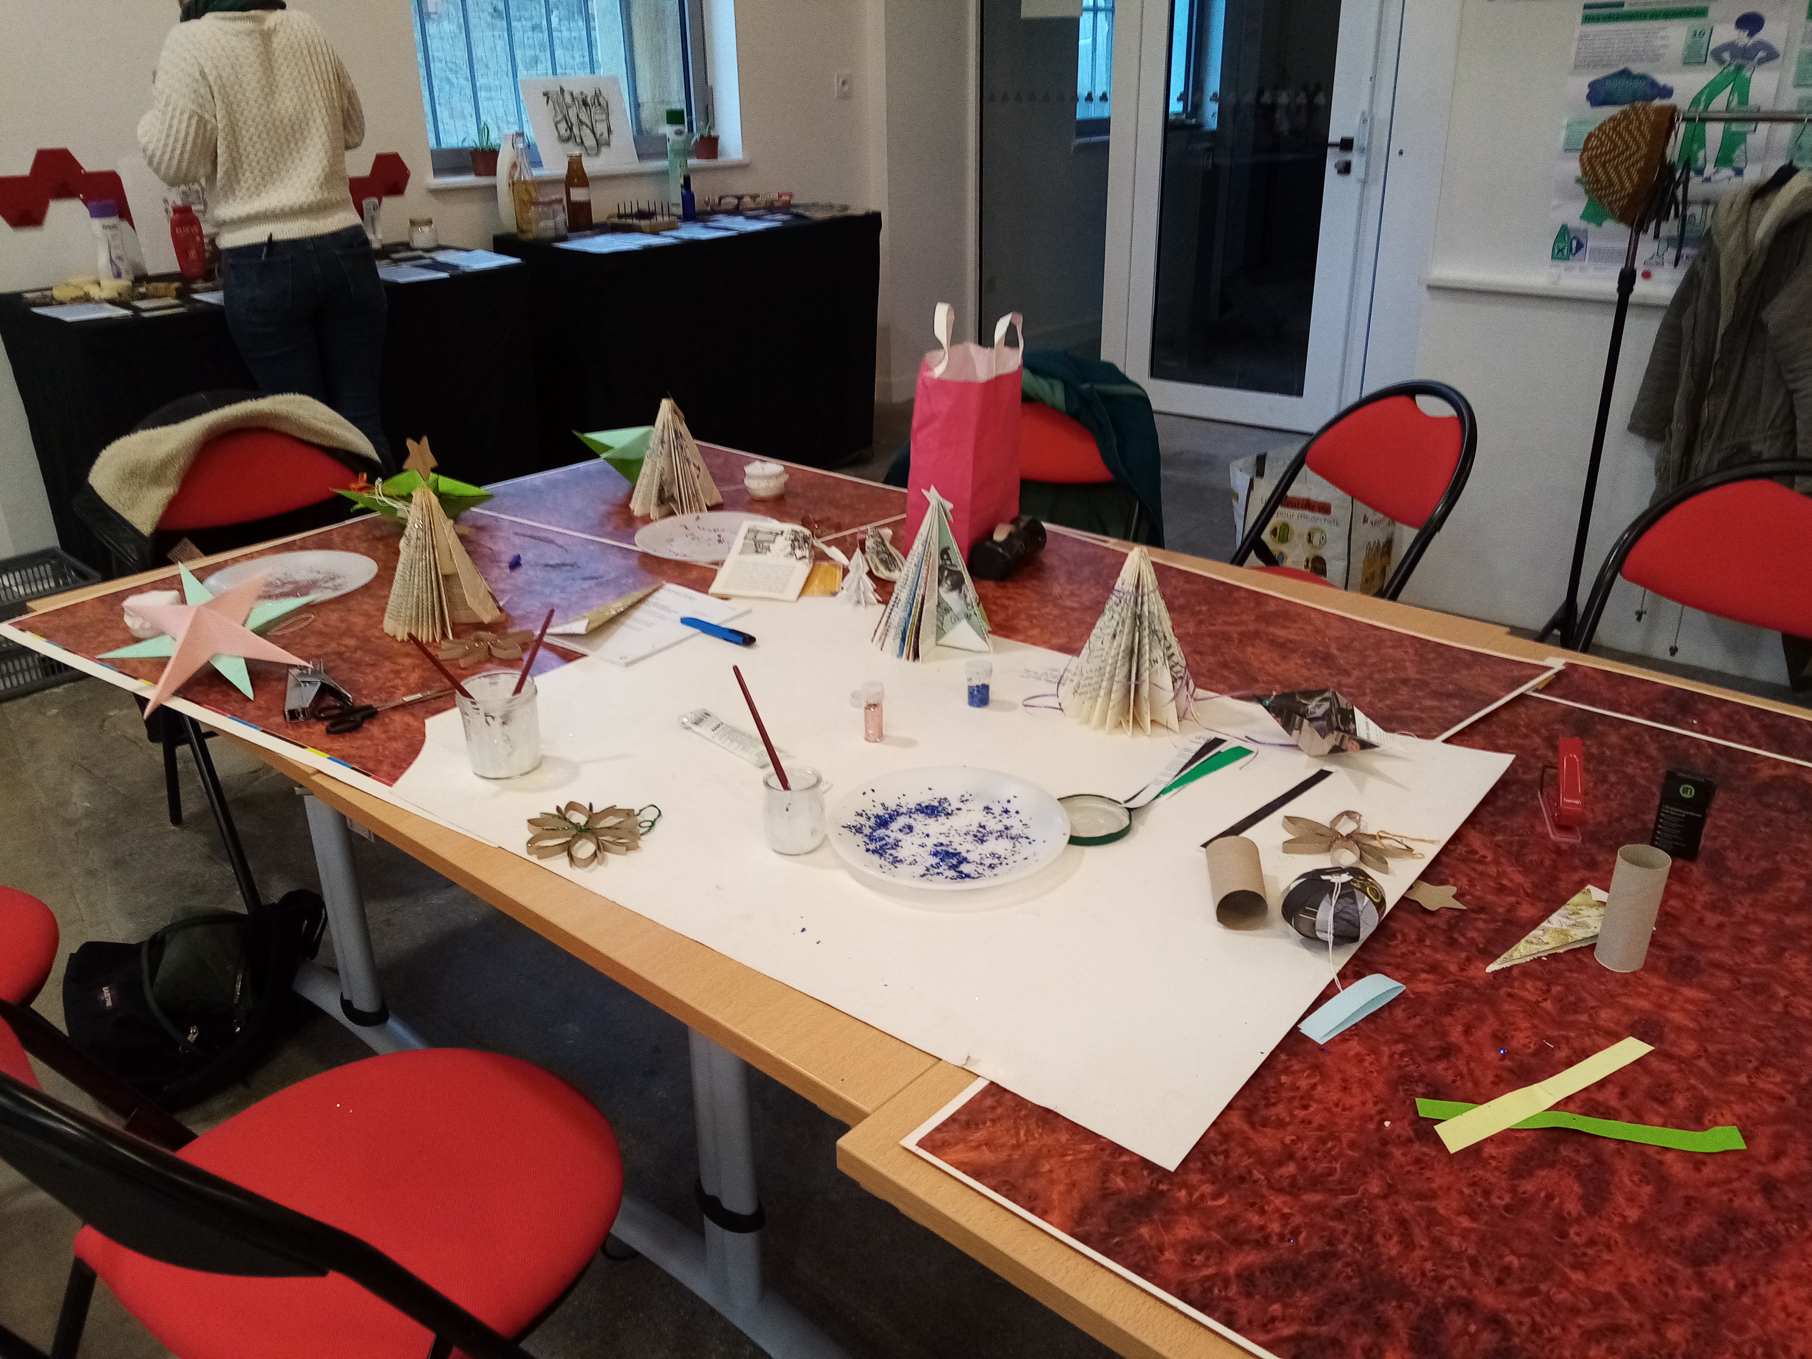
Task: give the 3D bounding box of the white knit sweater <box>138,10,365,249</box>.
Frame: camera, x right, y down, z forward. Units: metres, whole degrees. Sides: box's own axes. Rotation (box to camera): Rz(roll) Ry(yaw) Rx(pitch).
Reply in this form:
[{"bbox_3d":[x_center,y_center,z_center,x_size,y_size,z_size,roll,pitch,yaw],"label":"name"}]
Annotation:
[{"bbox_3d":[-1.708,-1.431,3.550,0.480,0.560,0.290,-21,30,-39],"label":"white knit sweater"}]

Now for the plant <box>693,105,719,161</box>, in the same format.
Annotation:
[{"bbox_3d":[-0.734,-1.988,4.947,0.100,0.185,0.100,17,29,35],"label":"plant"}]

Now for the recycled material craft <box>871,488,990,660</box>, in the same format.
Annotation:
[{"bbox_3d":[0.034,-0.141,1.702,0.155,0.203,0.150,-14,27,-27],"label":"recycled material craft"}]

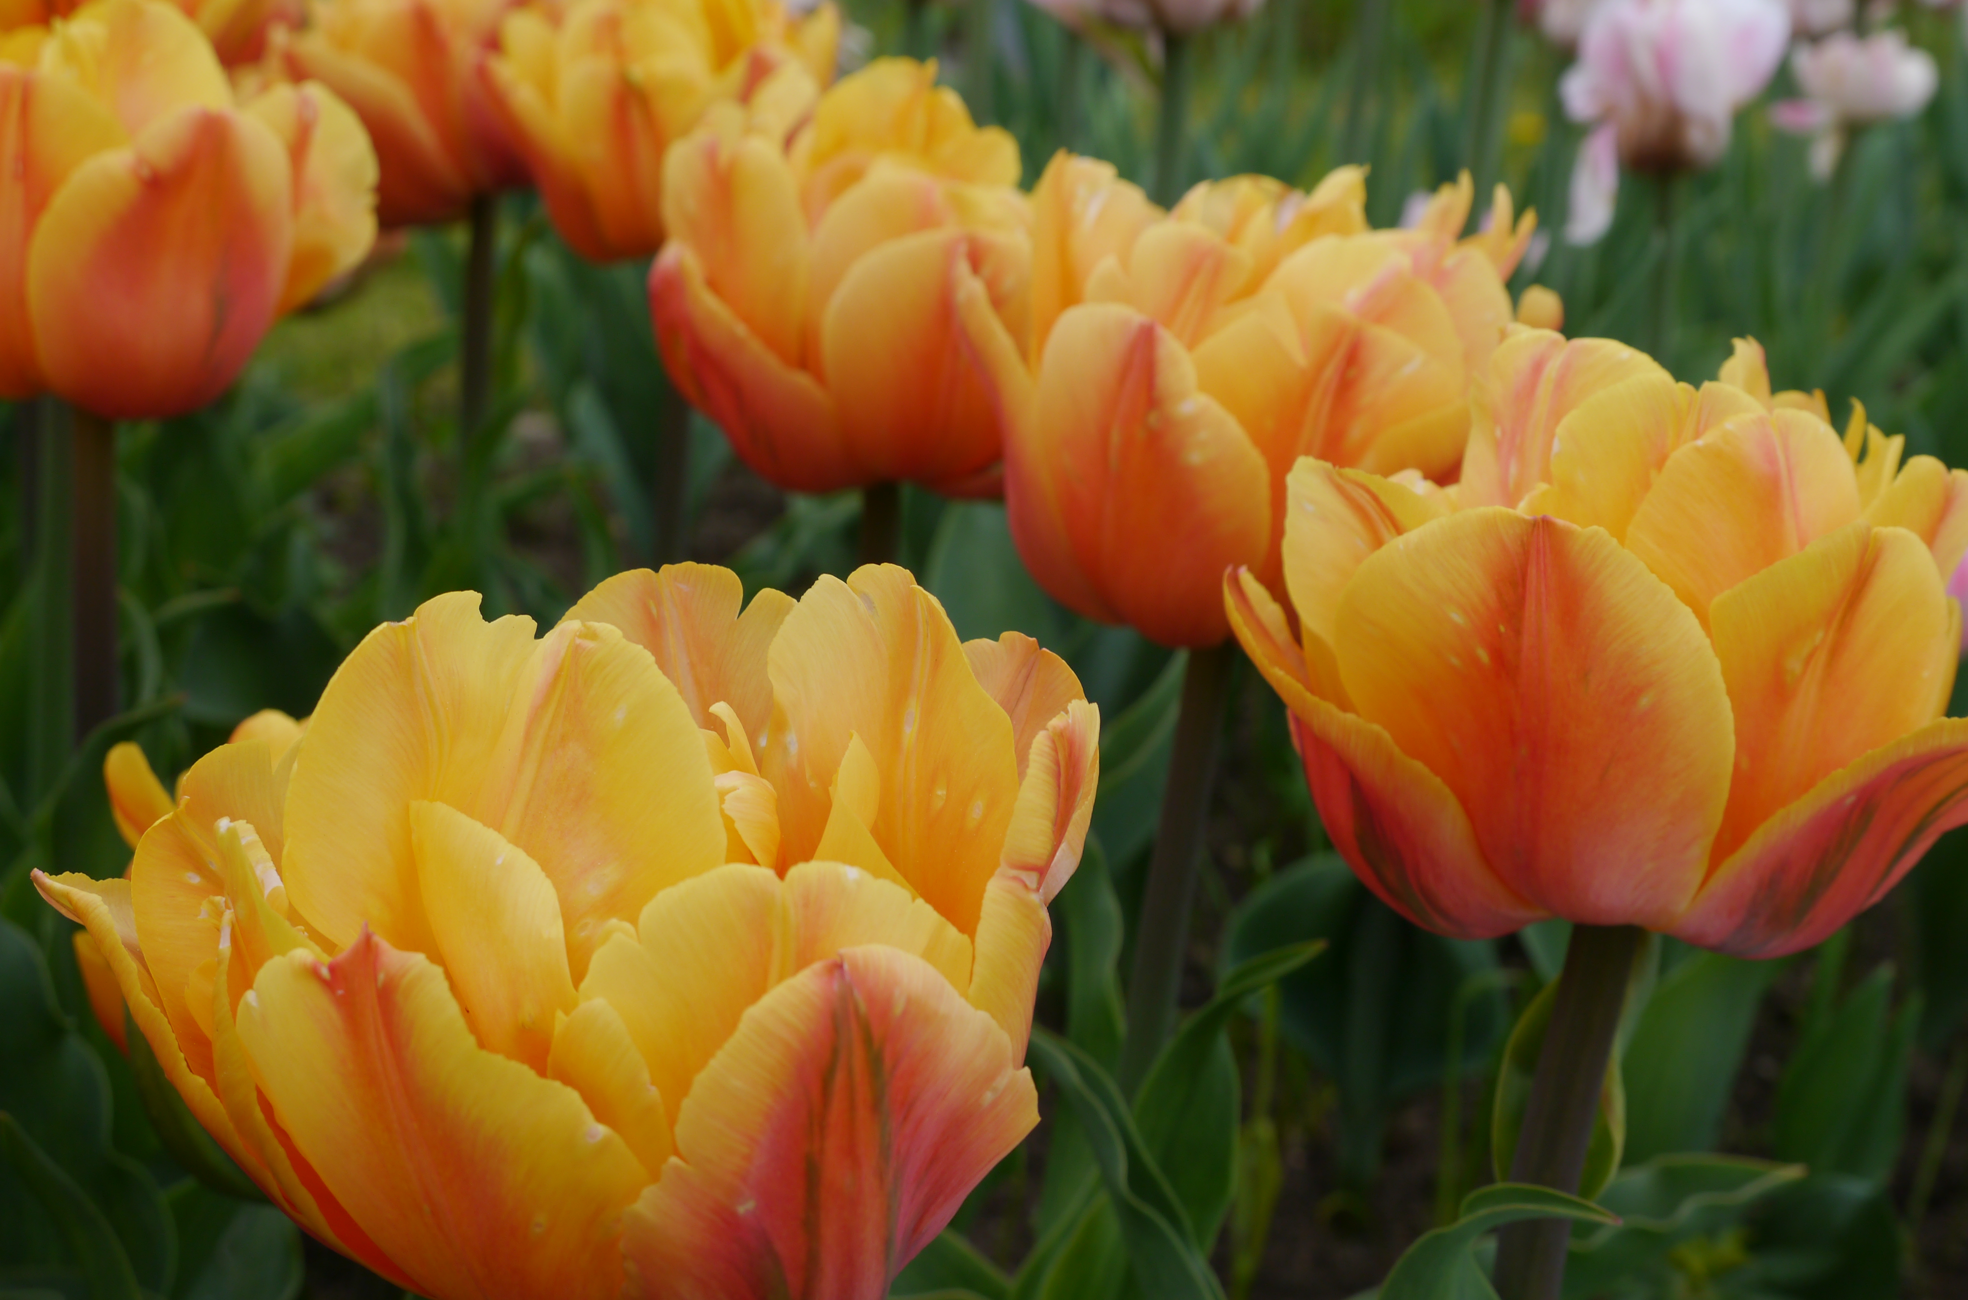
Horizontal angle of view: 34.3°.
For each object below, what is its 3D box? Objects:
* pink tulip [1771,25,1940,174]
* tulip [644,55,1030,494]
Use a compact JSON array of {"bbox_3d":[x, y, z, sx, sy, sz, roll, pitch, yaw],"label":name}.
[{"bbox_3d":[0.320,-0.201,1.170,0.060,0.052,0.055,0,17,0],"label":"pink tulip"},{"bbox_3d":[-0.026,-0.070,0.600,0.077,0.078,0.077,0,17,0],"label":"tulip"}]

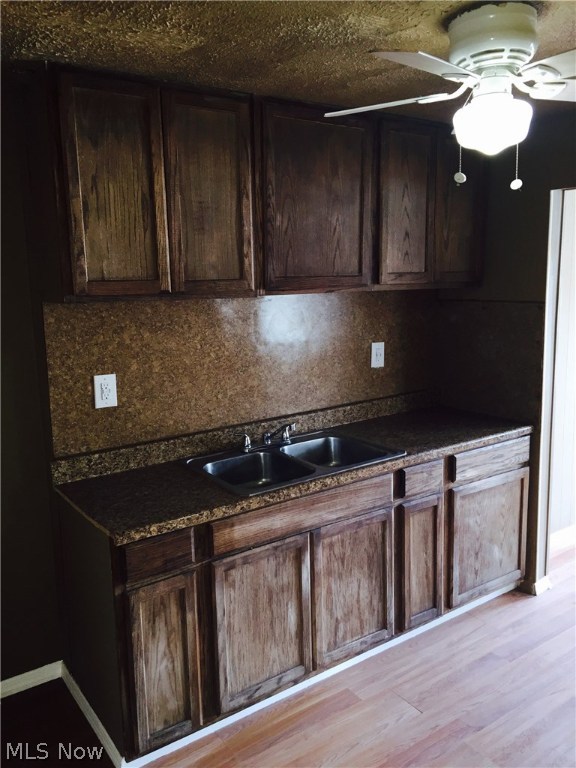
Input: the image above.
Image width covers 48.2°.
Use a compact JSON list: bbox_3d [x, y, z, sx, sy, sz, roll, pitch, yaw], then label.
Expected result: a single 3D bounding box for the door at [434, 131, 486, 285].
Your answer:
[{"bbox_3d":[0.850,-0.855,3.189,0.370,0.712,0.025,-8,12,-35],"label":"door"}]

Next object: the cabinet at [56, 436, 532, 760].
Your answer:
[{"bbox_3d":[0.159,0.712,2.877,2.143,0.763,0.632,-8,12,-35],"label":"cabinet"}]

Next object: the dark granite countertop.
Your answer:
[{"bbox_3d":[0.158,0.314,2.804,2.144,0.046,0.637,-8,12,-35],"label":"dark granite countertop"}]

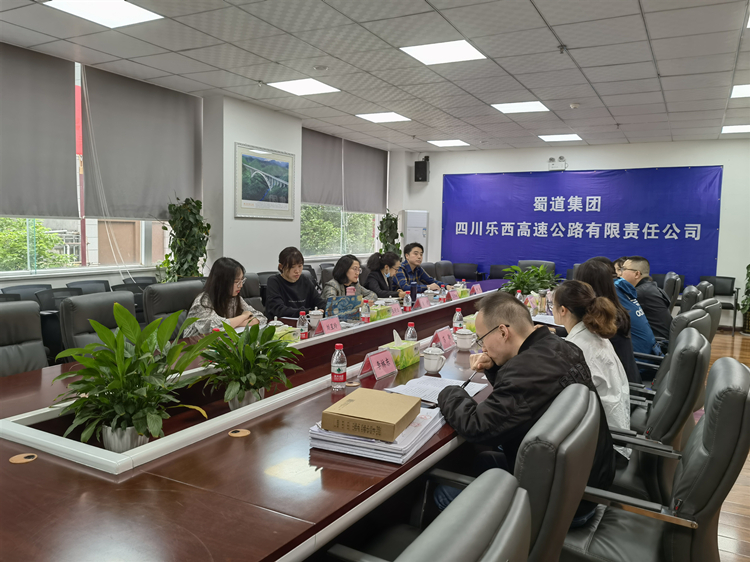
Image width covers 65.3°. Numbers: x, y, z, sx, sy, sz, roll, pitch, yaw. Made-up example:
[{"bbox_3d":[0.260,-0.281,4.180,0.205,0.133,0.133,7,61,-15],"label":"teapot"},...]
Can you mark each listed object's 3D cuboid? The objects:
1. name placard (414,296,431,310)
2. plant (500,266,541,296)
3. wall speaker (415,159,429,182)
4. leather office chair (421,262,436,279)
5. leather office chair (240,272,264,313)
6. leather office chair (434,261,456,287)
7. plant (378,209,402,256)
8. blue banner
[{"bbox_3d":[0.400,0.180,4.869,0.092,0.100,0.195,4,6,28],"label":"name placard"},{"bbox_3d":[1.611,0.036,6.542,0.450,0.420,0.450,4,6,28],"label":"plant"},{"bbox_3d":[0.860,-2.007,10.747,0.240,0.370,0.220,3,6,17],"label":"wall speaker"},{"bbox_3d":[0.847,0.309,6.655,0.680,1.020,0.620,4,6,28],"label":"leather office chair"},{"bbox_3d":[-0.992,0.463,4.857,0.660,1.000,0.620,5,6,28],"label":"leather office chair"},{"bbox_3d":[1.122,0.253,7.641,0.660,1.000,0.620,5,6,28],"label":"leather office chair"},{"bbox_3d":[0.217,-0.381,10.518,0.460,1.720,0.460,4,6,28],"label":"plant"},{"bbox_3d":[3.210,-0.857,9.847,4.460,1.960,0.030,4,6,29],"label":"blue banner"}]

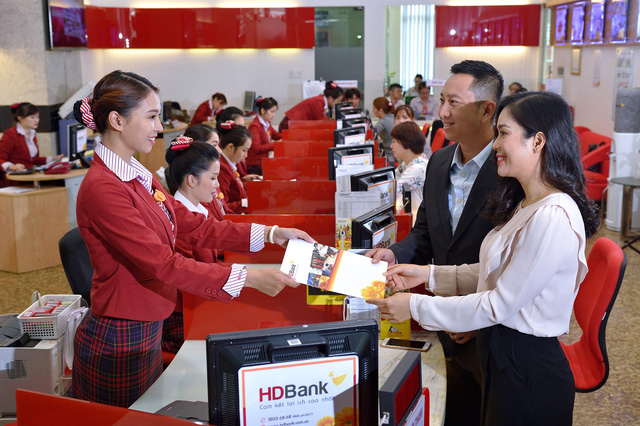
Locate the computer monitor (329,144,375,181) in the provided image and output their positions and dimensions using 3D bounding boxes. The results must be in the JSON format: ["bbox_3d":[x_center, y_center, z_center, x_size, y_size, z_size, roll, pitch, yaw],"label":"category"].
[{"bbox_3d":[0.205,-0.225,5.601,0.380,0.390,0.190,-9,13,-39],"label":"computer monitor"}]

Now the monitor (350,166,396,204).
[{"bbox_3d":[0.280,-0.019,4.480,0.190,0.390,0.380,8,13,37],"label":"monitor"}]

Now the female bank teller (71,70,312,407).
[{"bbox_3d":[-0.370,0.429,2.651,0.680,1.690,0.500,2,11,13],"label":"female bank teller"}]

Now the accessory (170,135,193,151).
[{"bbox_3d":[-0.499,-0.252,3.200,0.075,0.058,0.085,-11,11,-10],"label":"accessory"}]

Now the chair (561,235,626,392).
[{"bbox_3d":[0.850,0.577,3.575,0.600,0.970,0.560,1,11,3],"label":"chair"}]

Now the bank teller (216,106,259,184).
[{"bbox_3d":[-0.600,-0.172,7.034,0.720,1.290,0.500,2,11,12],"label":"bank teller"}]

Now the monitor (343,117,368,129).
[{"bbox_3d":[0.275,-0.549,6.942,0.190,0.380,0.370,9,14,40],"label":"monitor"}]

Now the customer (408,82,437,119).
[{"bbox_3d":[1.350,-1.094,11.654,0.460,1.180,0.680,1,11,7],"label":"customer"}]

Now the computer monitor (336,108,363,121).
[{"bbox_3d":[0.315,-0.851,9.014,0.190,0.390,0.380,9,13,39],"label":"computer monitor"}]

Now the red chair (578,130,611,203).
[{"bbox_3d":[2.720,-0.416,9.582,0.780,0.870,0.820,-6,12,-28],"label":"red chair"}]

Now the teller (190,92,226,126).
[{"bbox_3d":[-1.500,-1.038,12.112,0.720,1.170,0.500,5,11,25],"label":"teller"}]

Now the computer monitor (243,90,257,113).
[{"bbox_3d":[-0.930,-1.437,11.690,0.190,0.350,0.350,-5,12,-25],"label":"computer monitor"}]

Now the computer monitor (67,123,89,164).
[{"bbox_3d":[-1.875,-0.519,6.897,0.190,0.360,0.370,2,11,11],"label":"computer monitor"}]

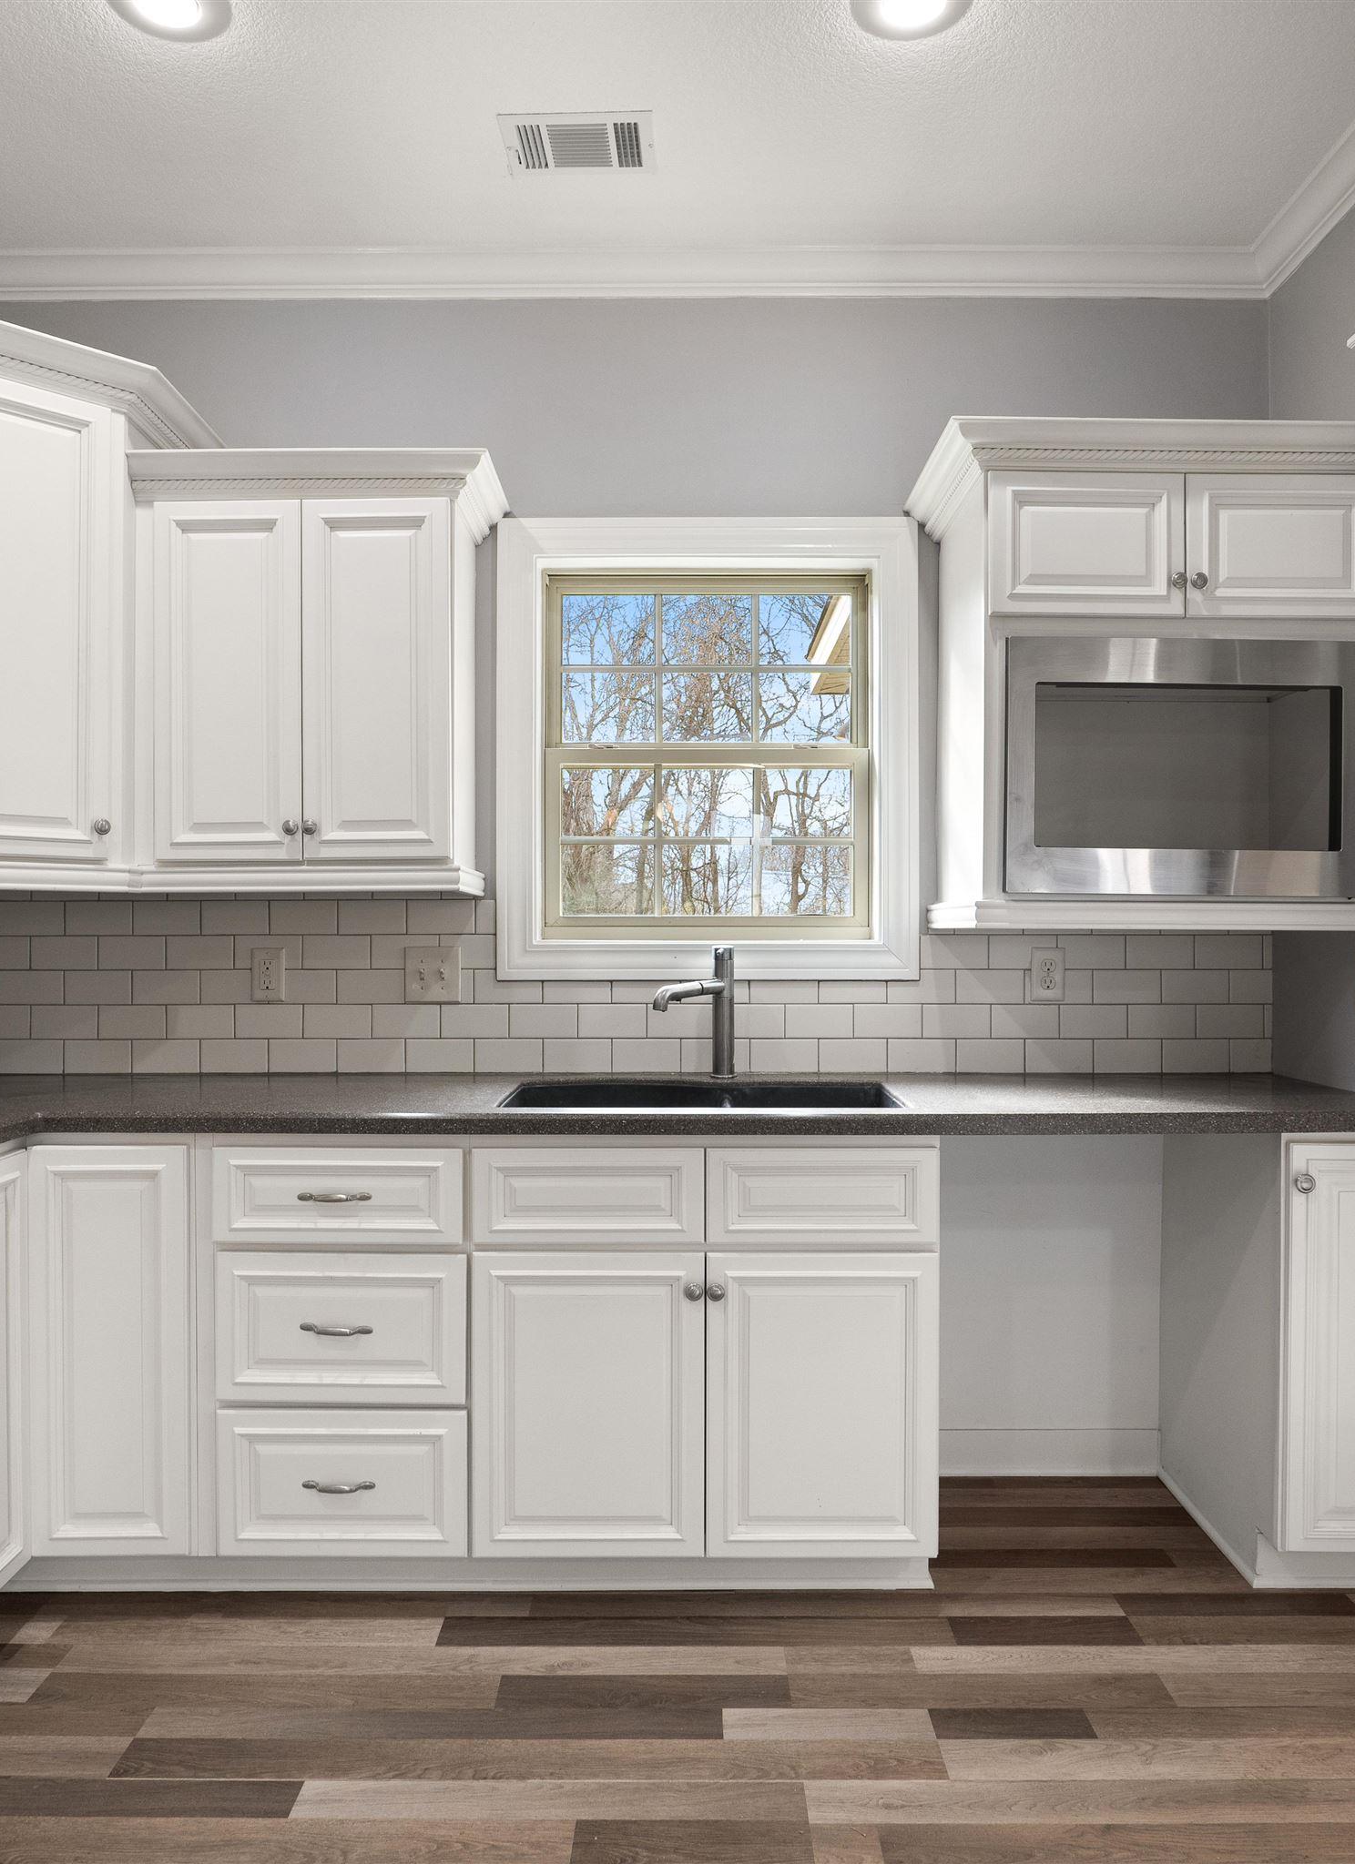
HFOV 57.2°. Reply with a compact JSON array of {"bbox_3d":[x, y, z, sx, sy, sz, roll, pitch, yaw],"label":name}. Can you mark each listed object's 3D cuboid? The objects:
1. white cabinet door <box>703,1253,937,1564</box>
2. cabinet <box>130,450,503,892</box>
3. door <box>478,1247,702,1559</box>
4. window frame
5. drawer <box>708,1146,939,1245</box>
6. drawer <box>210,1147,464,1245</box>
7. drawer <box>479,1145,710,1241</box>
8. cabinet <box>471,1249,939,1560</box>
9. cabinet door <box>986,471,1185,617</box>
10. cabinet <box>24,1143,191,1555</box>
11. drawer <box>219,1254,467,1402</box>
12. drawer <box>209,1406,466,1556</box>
[{"bbox_3d":[0.262,0.850,2.237,0.414,0.546,0.025,0,0,0],"label":"white cabinet door"},{"bbox_3d":[-0.747,-0.521,2.660,0.730,0.877,0.360,0,0,0],"label":"cabinet"},{"bbox_3d":[-0.159,0.850,2.237,0.415,0.546,0.025,0,0,0],"label":"door"},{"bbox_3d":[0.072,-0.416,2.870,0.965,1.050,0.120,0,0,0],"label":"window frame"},{"bbox_3d":[0.261,0.470,2.430,0.410,0.170,0.450,0,0,0],"label":"drawer"},{"bbox_3d":[-0.604,0.470,2.420,0.446,0.170,0.460,0,0,0],"label":"drawer"},{"bbox_3d":[-0.160,0.475,2.481,0.419,0.172,0.480,0,0,0],"label":"drawer"},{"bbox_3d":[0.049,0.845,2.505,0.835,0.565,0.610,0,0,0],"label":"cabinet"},{"bbox_3d":[0.787,-0.745,2.392,0.375,0.273,0.025,0,0,0],"label":"cabinet door"},{"bbox_3d":[-1.010,0.746,2.223,0.293,0.735,0.028,0,0,0],"label":"cabinet"},{"bbox_3d":[-0.606,0.714,2.480,0.453,0.274,0.480,0,0,0],"label":"drawer"},{"bbox_3d":[-0.605,0.991,2.481,0.454,0.270,0.480,0,0,0],"label":"drawer"}]

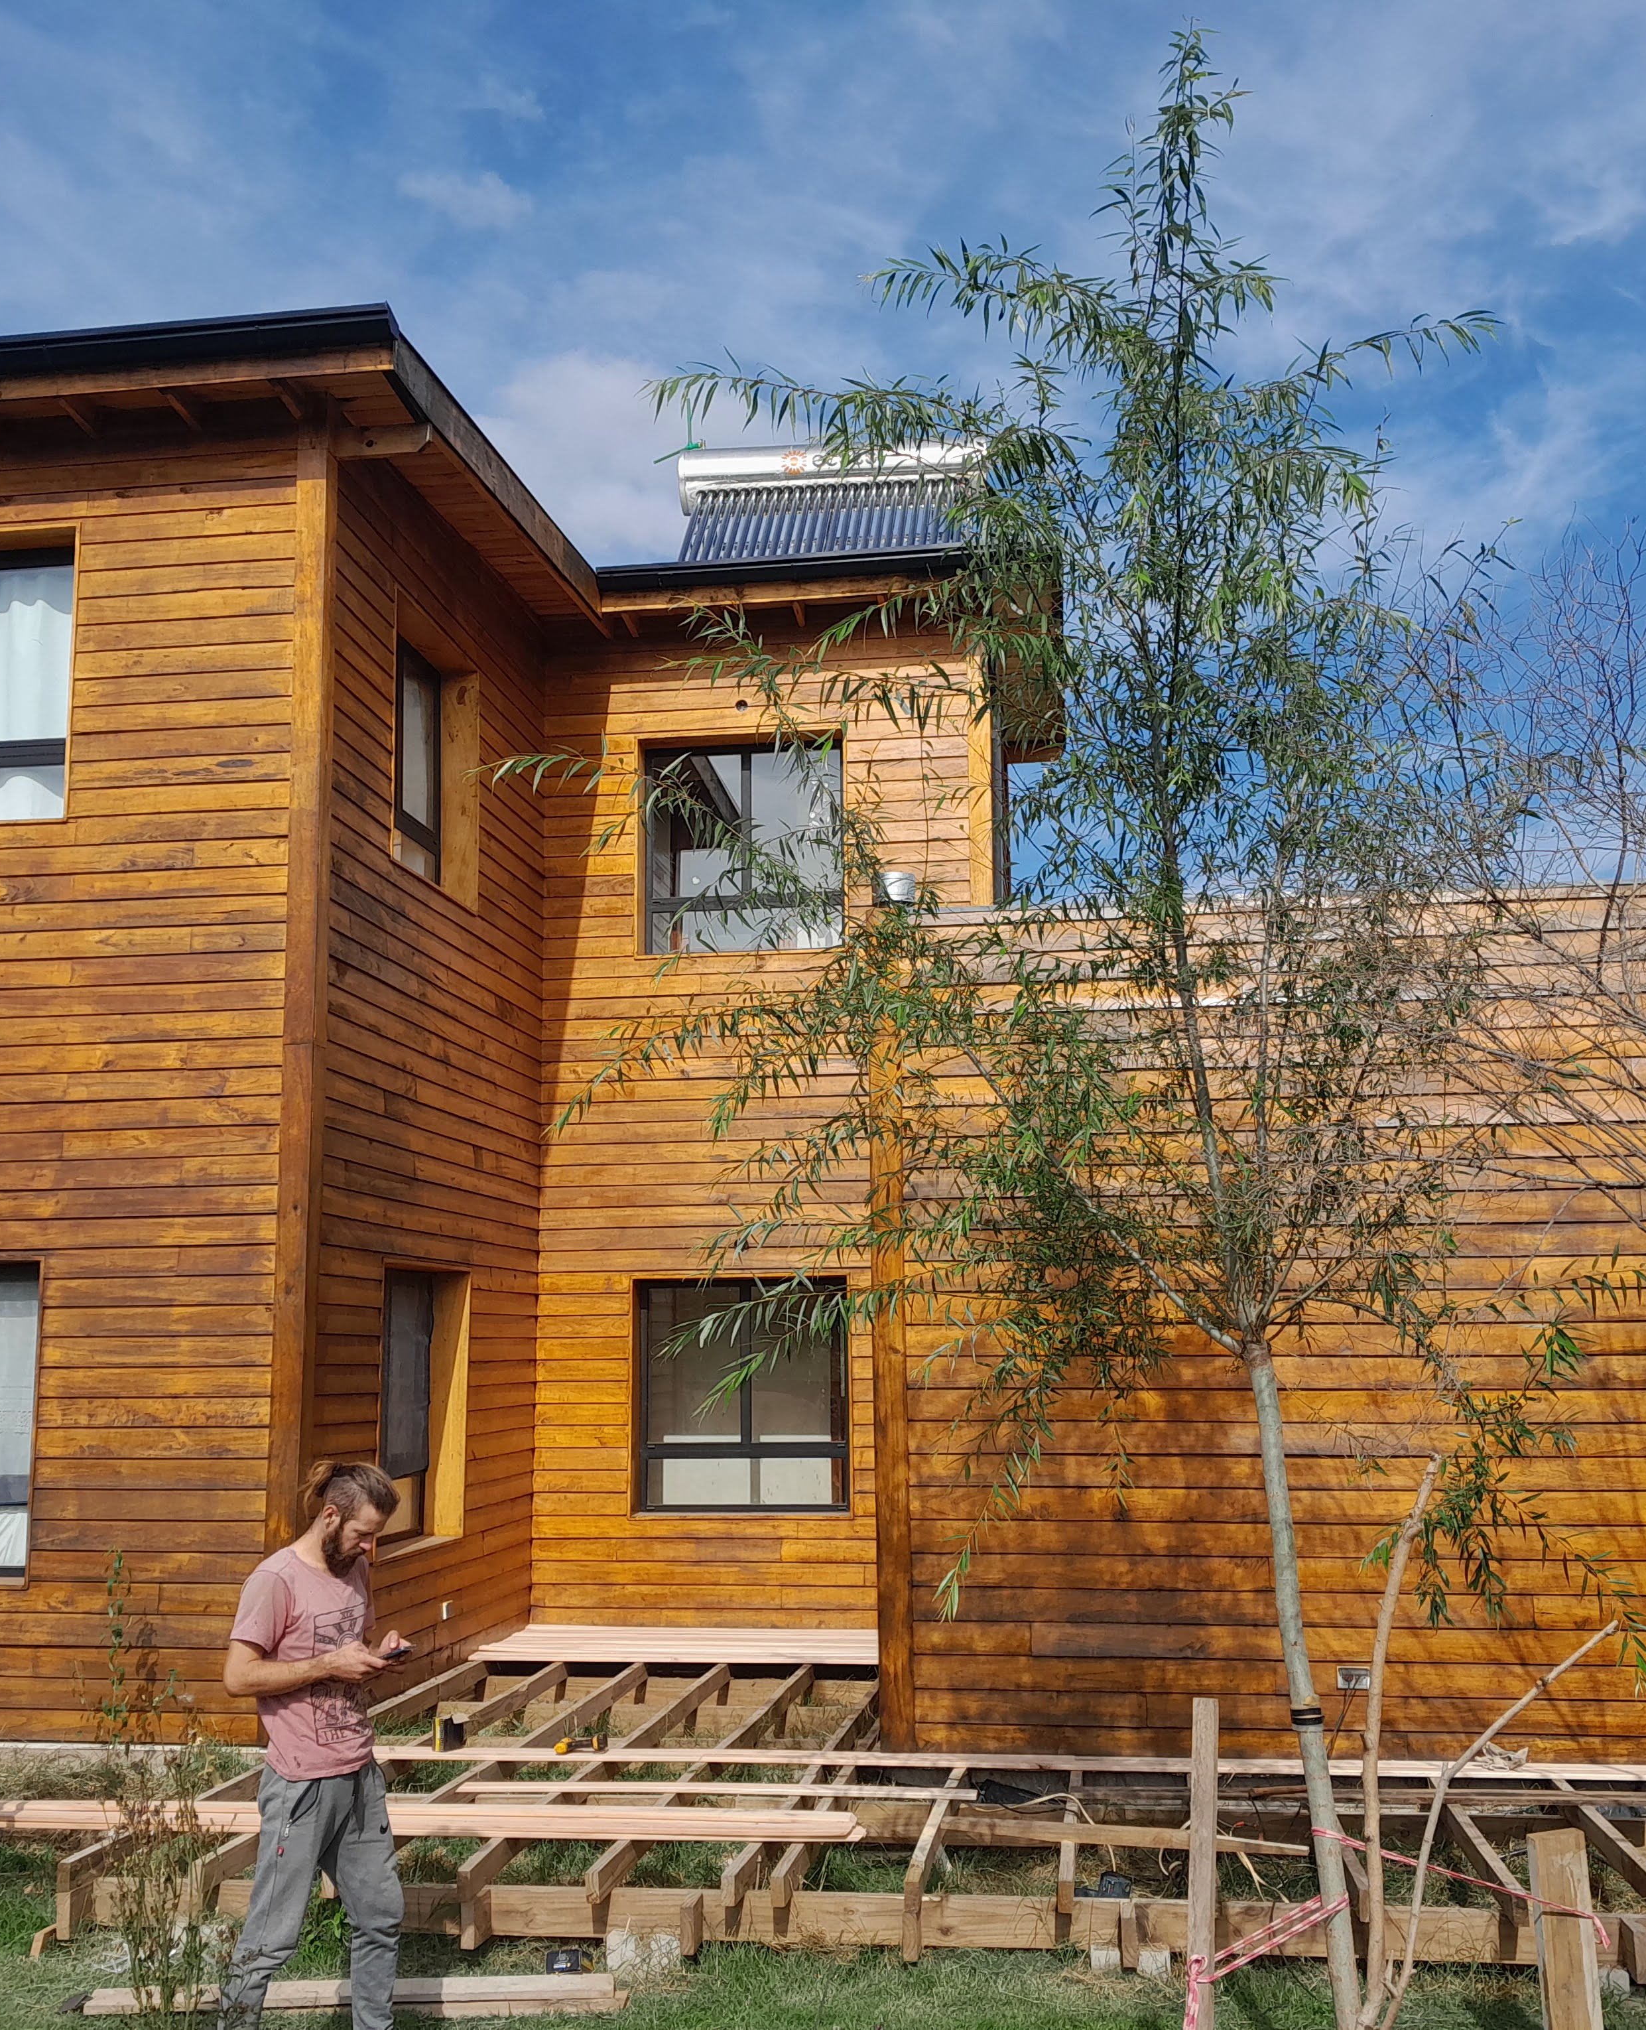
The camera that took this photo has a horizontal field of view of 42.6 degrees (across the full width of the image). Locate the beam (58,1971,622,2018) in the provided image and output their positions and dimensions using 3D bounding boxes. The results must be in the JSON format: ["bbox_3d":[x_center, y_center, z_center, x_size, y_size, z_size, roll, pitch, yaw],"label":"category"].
[{"bbox_3d":[-1.418,2.998,6.439,1.640,0.075,0.180,-1,-9,0],"label":"beam"}]

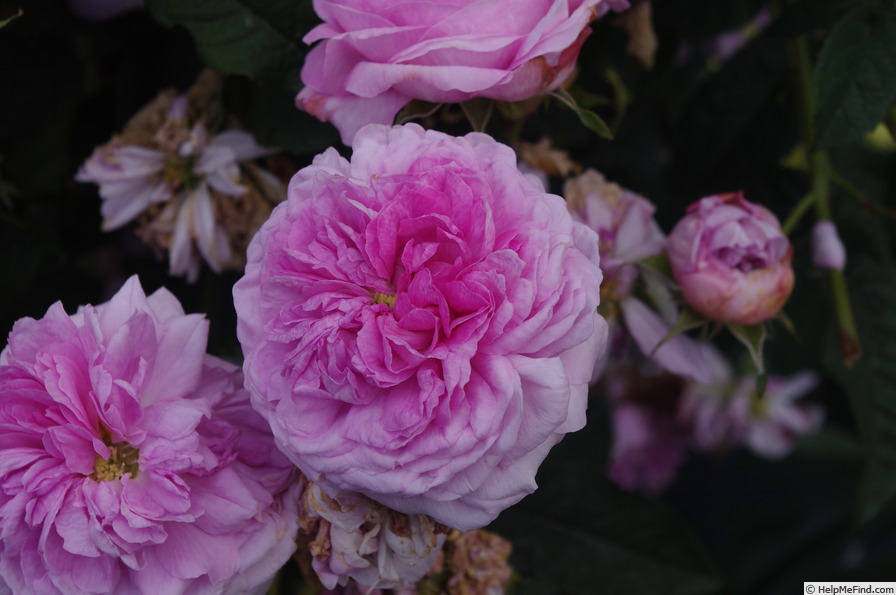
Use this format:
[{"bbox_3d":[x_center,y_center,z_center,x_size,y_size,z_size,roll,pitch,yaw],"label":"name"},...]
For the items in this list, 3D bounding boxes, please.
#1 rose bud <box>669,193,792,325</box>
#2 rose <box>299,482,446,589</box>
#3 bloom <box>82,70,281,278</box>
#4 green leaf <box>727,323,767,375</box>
[{"bbox_3d":[0.062,-0.009,0.450,0.027,0.028,0.028,-1,-11,-5],"label":"rose bud"},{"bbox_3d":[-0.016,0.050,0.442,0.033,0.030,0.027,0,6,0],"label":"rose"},{"bbox_3d":[-0.061,-0.027,0.465,0.046,0.046,0.028,2,-1,6],"label":"bloom"},{"bbox_3d":[0.065,0.011,0.445,0.009,0.011,0.005,0,-6,0],"label":"green leaf"}]

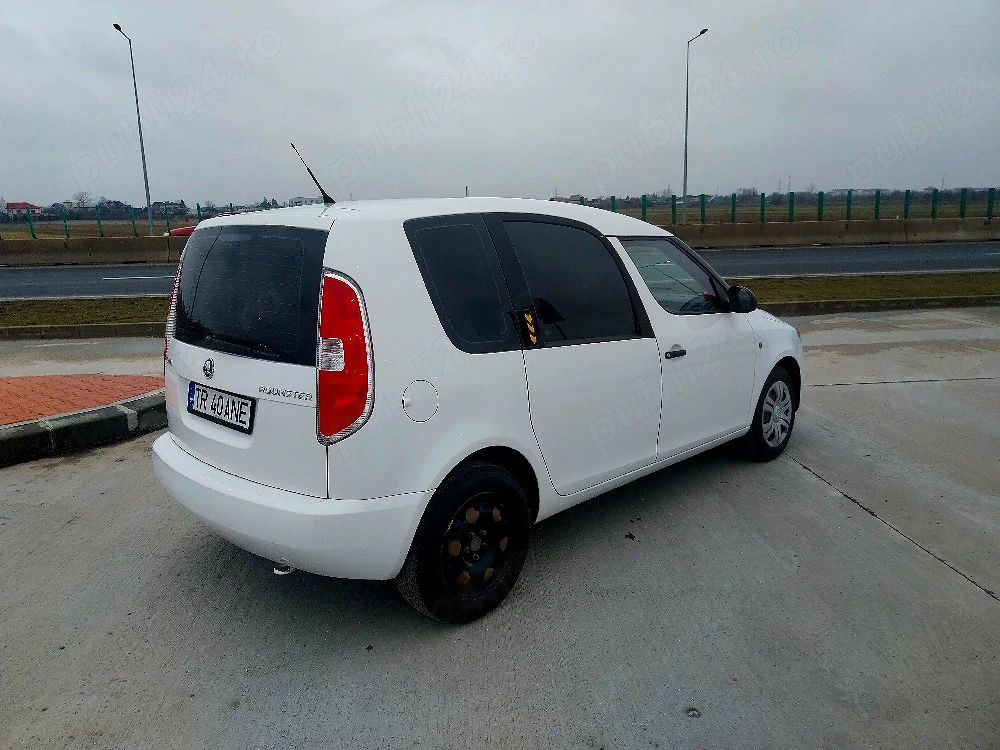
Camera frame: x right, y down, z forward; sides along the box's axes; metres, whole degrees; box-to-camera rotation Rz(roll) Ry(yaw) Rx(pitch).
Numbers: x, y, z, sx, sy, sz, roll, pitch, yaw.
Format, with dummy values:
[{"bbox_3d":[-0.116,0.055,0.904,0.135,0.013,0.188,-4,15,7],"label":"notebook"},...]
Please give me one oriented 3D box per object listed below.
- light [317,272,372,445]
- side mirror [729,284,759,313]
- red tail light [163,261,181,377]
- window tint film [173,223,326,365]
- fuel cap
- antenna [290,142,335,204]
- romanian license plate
[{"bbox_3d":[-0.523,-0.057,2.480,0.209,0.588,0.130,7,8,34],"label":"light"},{"bbox_3d":[1.326,-0.411,4.074,0.180,0.145,0.120,9,15,44],"label":"side mirror"},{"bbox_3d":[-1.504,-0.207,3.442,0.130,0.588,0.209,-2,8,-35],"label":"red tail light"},{"bbox_3d":[-1.028,-0.333,2.914,1.190,0.500,0.124,9,-3,44],"label":"window tint film"},{"bbox_3d":[-0.274,0.092,2.579,0.143,0.143,0.025,-11,11,-39],"label":"fuel cap"},{"bbox_3d":[-0.767,-0.829,3.104,0.035,0.240,0.200,9,15,44],"label":"antenna"},{"bbox_3d":[-1.093,0.119,2.919,0.530,0.125,0.020,9,3,44],"label":"romanian license plate"}]

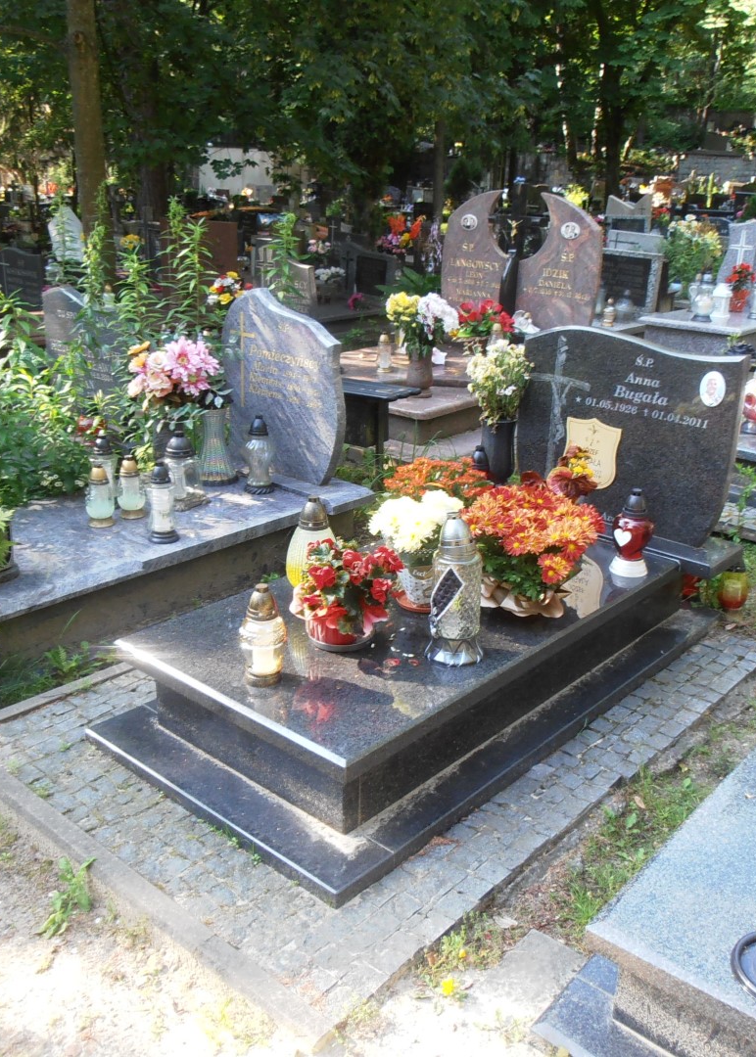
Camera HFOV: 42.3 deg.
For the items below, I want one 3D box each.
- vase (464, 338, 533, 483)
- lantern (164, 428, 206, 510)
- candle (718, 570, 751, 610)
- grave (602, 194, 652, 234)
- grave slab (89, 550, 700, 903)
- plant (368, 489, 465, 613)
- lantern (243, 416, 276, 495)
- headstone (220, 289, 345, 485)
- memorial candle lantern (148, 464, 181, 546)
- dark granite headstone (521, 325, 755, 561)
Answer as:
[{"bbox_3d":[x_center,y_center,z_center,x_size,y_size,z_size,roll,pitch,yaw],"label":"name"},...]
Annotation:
[{"bbox_3d":[0.483,-0.448,3.918,0.260,0.610,0.250,2,20,7],"label":"vase"},{"bbox_3d":[-0.778,-0.247,3.893,0.145,0.285,0.145,18,25,38],"label":"lantern"},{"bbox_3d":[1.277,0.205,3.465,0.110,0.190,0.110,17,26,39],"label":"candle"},{"bbox_3d":[2.575,-3.115,10.000,0.520,0.700,0.150,17,26,39],"label":"grave"},{"bbox_3d":[0.204,0.325,3.002,0.942,0.288,1.936,18,25,38],"label":"grave slab"},{"bbox_3d":[0.121,0.058,2.782,0.285,0.330,0.285,0,20,0],"label":"plant"},{"bbox_3d":[-0.508,-0.315,4.201,0.130,0.313,0.130,-3,20,-7],"label":"lantern"},{"bbox_3d":[-0.381,-0.593,4.048,0.647,0.761,0.085,15,25,37],"label":"headstone"},{"bbox_3d":[-0.796,-0.094,3.642,0.115,0.285,0.120,-5,20,-12],"label":"memorial candle lantern"},{"bbox_3d":[0.818,-0.337,3.326,0.797,0.664,0.068,17,26,39],"label":"dark granite headstone"}]

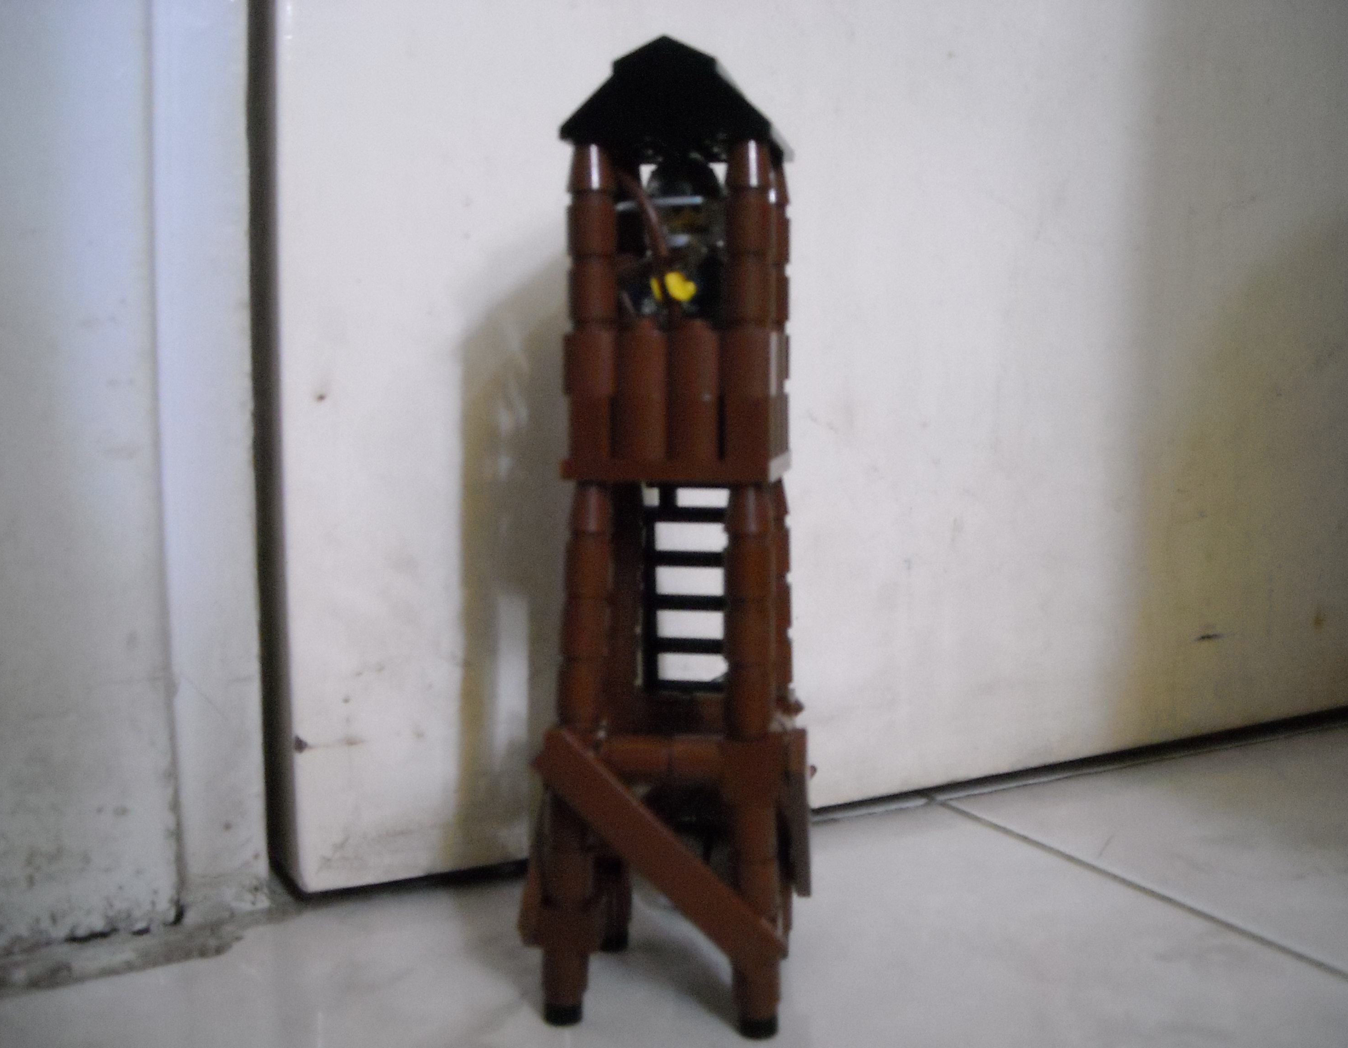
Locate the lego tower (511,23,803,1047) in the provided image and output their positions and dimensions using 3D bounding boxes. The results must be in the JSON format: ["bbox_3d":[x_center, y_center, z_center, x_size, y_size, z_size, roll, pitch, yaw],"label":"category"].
[{"bbox_3d":[0.000,0.002,0.230,0.043,0.151,0.043,1,6,11],"label":"lego tower"}]

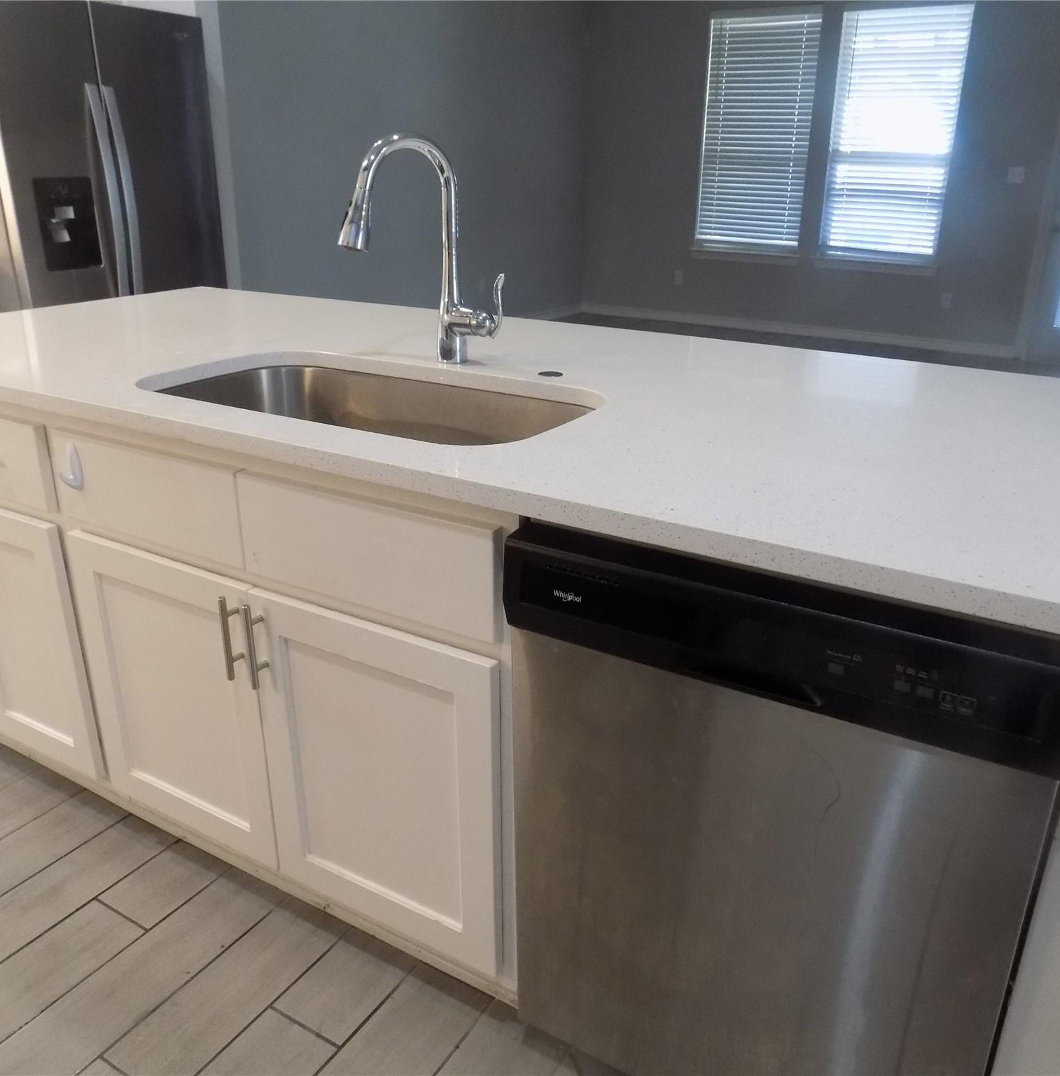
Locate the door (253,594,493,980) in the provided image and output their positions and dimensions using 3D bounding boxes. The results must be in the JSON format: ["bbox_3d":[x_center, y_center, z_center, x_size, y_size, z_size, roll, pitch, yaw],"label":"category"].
[{"bbox_3d":[-0.231,0.362,1.426,0.432,0.522,0.020,13,25,29],"label":"door"}]

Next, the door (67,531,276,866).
[{"bbox_3d":[-0.603,0.271,1.621,0.426,0.517,0.021,13,24,29],"label":"door"}]

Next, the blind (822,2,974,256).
[{"bbox_3d":[2.683,-2.977,7.039,0.871,1.745,0.060,13,24,29],"label":"blind"}]

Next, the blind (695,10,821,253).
[{"bbox_3d":[1.793,-3.181,7.538,0.869,1.715,0.060,13,24,29],"label":"blind"}]

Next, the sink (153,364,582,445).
[{"bbox_3d":[-0.257,-0.118,1.643,0.790,0.225,0.470,13,24,29],"label":"sink"}]

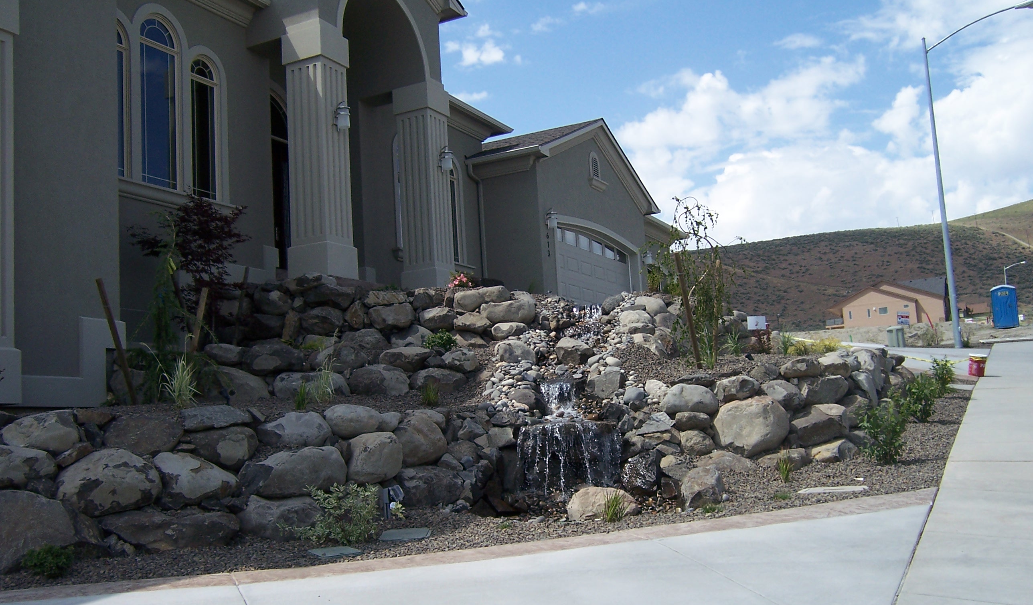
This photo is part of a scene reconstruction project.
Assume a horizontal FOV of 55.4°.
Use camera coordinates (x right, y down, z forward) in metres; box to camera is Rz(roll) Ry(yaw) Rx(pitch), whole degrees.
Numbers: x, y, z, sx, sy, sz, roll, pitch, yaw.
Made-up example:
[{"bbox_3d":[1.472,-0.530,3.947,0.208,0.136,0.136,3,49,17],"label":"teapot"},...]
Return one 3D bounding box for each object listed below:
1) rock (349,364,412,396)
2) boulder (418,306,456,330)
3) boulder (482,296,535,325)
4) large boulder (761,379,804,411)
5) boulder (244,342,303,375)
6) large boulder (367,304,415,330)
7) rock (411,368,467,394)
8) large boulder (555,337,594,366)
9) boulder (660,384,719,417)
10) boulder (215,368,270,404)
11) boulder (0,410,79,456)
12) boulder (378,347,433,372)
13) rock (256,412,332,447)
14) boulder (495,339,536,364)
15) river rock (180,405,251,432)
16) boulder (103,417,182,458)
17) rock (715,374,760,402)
[{"bbox_3d":[-1.740,0.983,12.500,0.782,0.404,0.625,-2,-7,-11],"label":"rock"},{"bbox_3d":[-1.172,0.233,14.600,0.539,0.365,0.432,-2,-7,-14],"label":"boulder"},{"bbox_3d":[-0.101,0.107,13.000,0.694,0.367,0.520,-3,-7,0],"label":"boulder"},{"bbox_3d":[2.727,0.956,10.100,0.448,0.320,0.420,-4,-7,7],"label":"large boulder"},{"bbox_3d":[-3.155,0.734,12.800,0.764,0.436,0.611,-2,-7,-11],"label":"boulder"},{"bbox_3d":[-1.821,0.205,14.300,0.676,0.404,0.541,-2,-7,-14],"label":"large boulder"},{"bbox_3d":[-0.862,0.866,10.900,0.618,0.276,0.480,-3,-7,-3],"label":"rock"},{"bbox_3d":[0.703,0.595,12.000,0.472,0.360,0.448,-3,-7,0],"label":"large boulder"},{"bbox_3d":[1.723,0.972,9.800,0.570,0.316,0.460,-4,-7,5],"label":"boulder"},{"bbox_3d":[-3.427,1.034,12.200,0.743,0.466,0.595,-2,-7,-9],"label":"boulder"},{"bbox_3d":[-4.440,1.213,9.200,0.680,0.418,0.544,-3,-7,-6],"label":"boulder"},{"bbox_3d":[-1.268,0.650,11.250,0.601,0.281,0.480,-3,-7,-3],"label":"boulder"},{"bbox_3d":[-2.149,1.226,9.500,0.701,0.326,0.520,-3,-7,-7],"label":"rock"},{"bbox_3d":[-0.009,0.565,11.300,0.465,0.299,0.400,-3,-7,0],"label":"boulder"},{"bbox_3d":[-2.854,1.103,9.350,0.669,0.224,0.480,-2,-7,-9],"label":"river rock"},{"bbox_3d":[-3.514,1.258,9.250,0.719,0.369,0.520,-2,-7,-11],"label":"boulder"},{"bbox_3d":[2.330,0.912,10.400,0.487,0.302,0.390,-3,-7,0],"label":"rock"}]

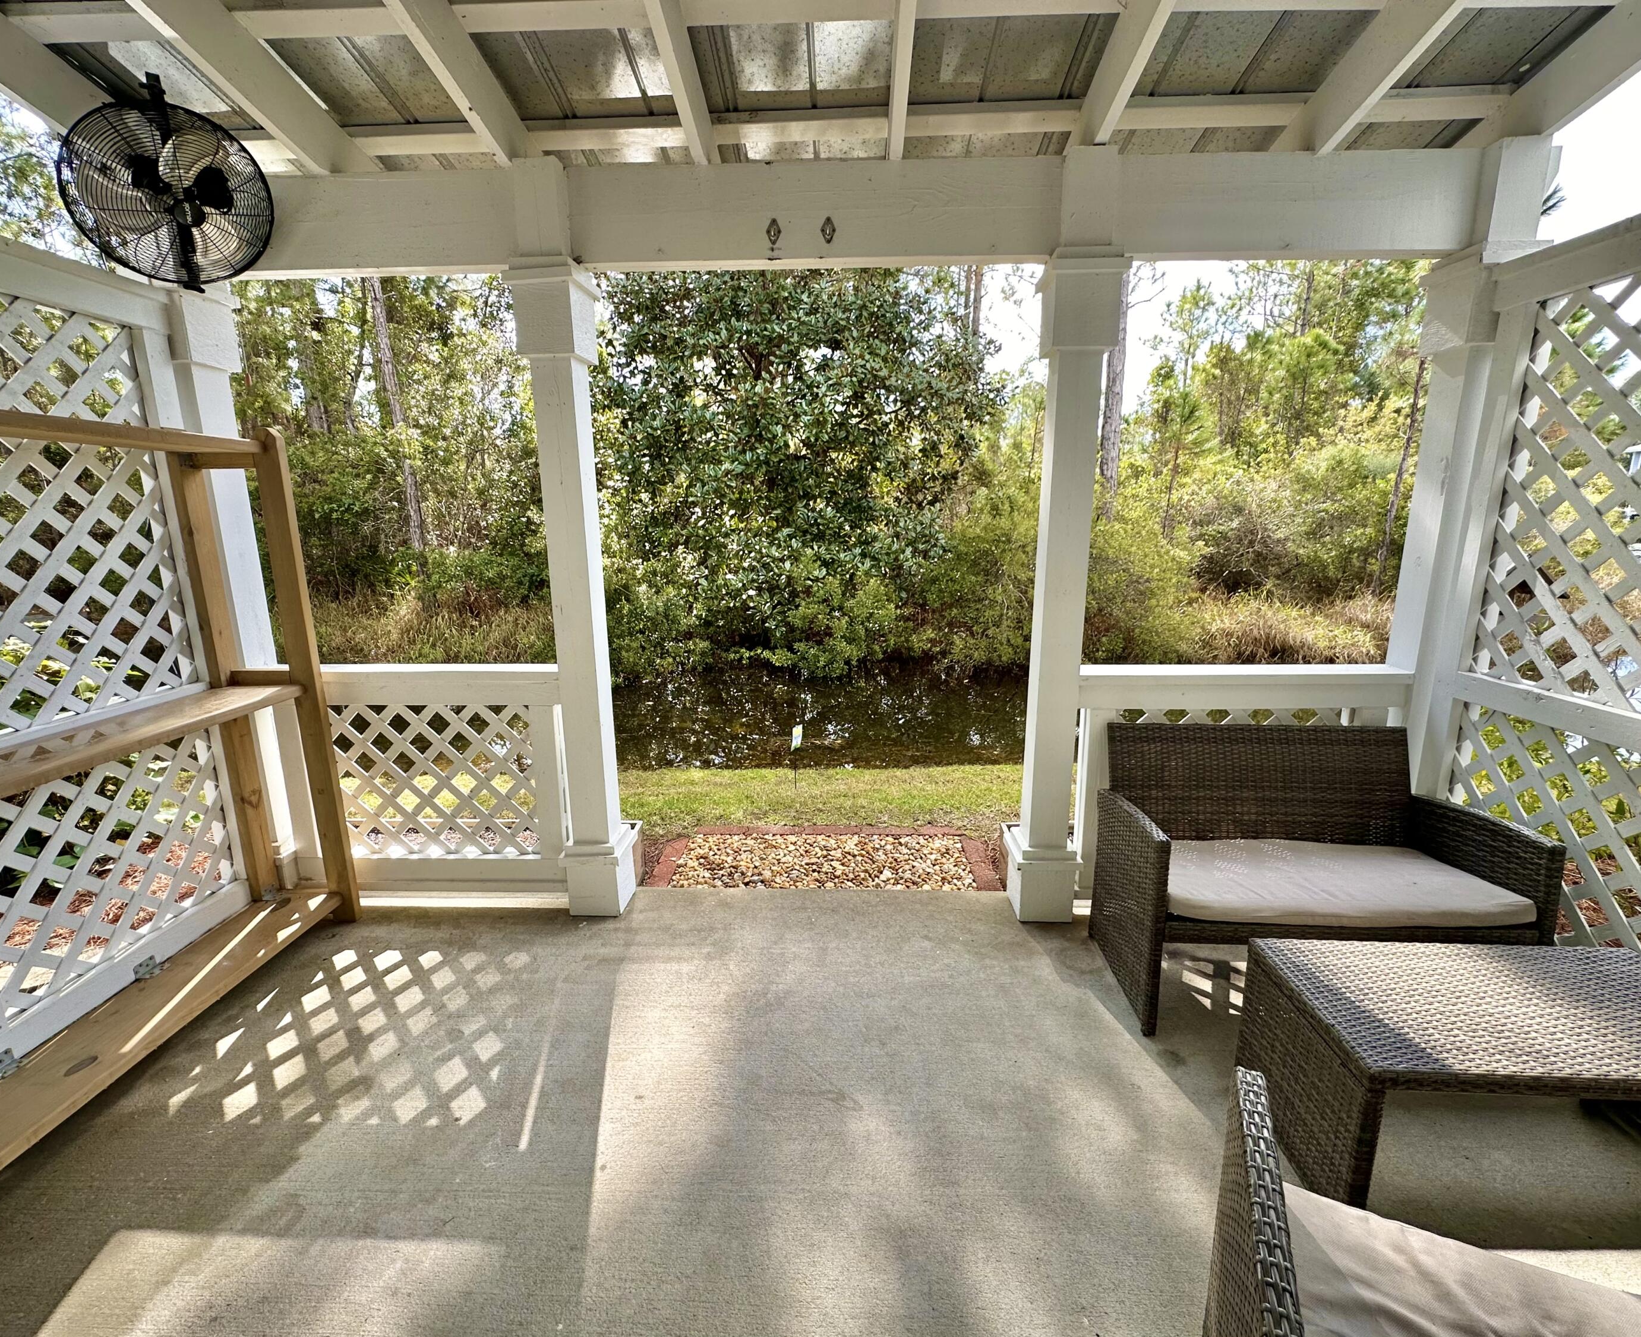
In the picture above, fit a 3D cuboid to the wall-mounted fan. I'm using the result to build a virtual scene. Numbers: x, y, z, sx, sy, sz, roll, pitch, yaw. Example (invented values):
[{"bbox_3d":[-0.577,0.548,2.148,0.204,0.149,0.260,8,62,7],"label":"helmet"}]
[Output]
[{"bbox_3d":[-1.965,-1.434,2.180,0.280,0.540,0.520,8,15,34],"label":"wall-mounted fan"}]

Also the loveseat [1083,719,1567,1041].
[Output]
[{"bbox_3d":[1.466,0.631,2.256,1.050,0.770,0.562,0,13,3],"label":"loveseat"}]

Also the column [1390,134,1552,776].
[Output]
[{"bbox_3d":[2.090,-0.328,2.450,0.225,2.550,0.225,0,13,2],"label":"column"}]

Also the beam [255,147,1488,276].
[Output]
[{"bbox_3d":[-0.019,-1.448,2.315,4.095,0.277,0.090,0,13,2],"label":"beam"}]

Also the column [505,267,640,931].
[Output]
[{"bbox_3d":[-0.861,-0.190,2.580,0.225,2.263,0.225,0,13,2],"label":"column"}]

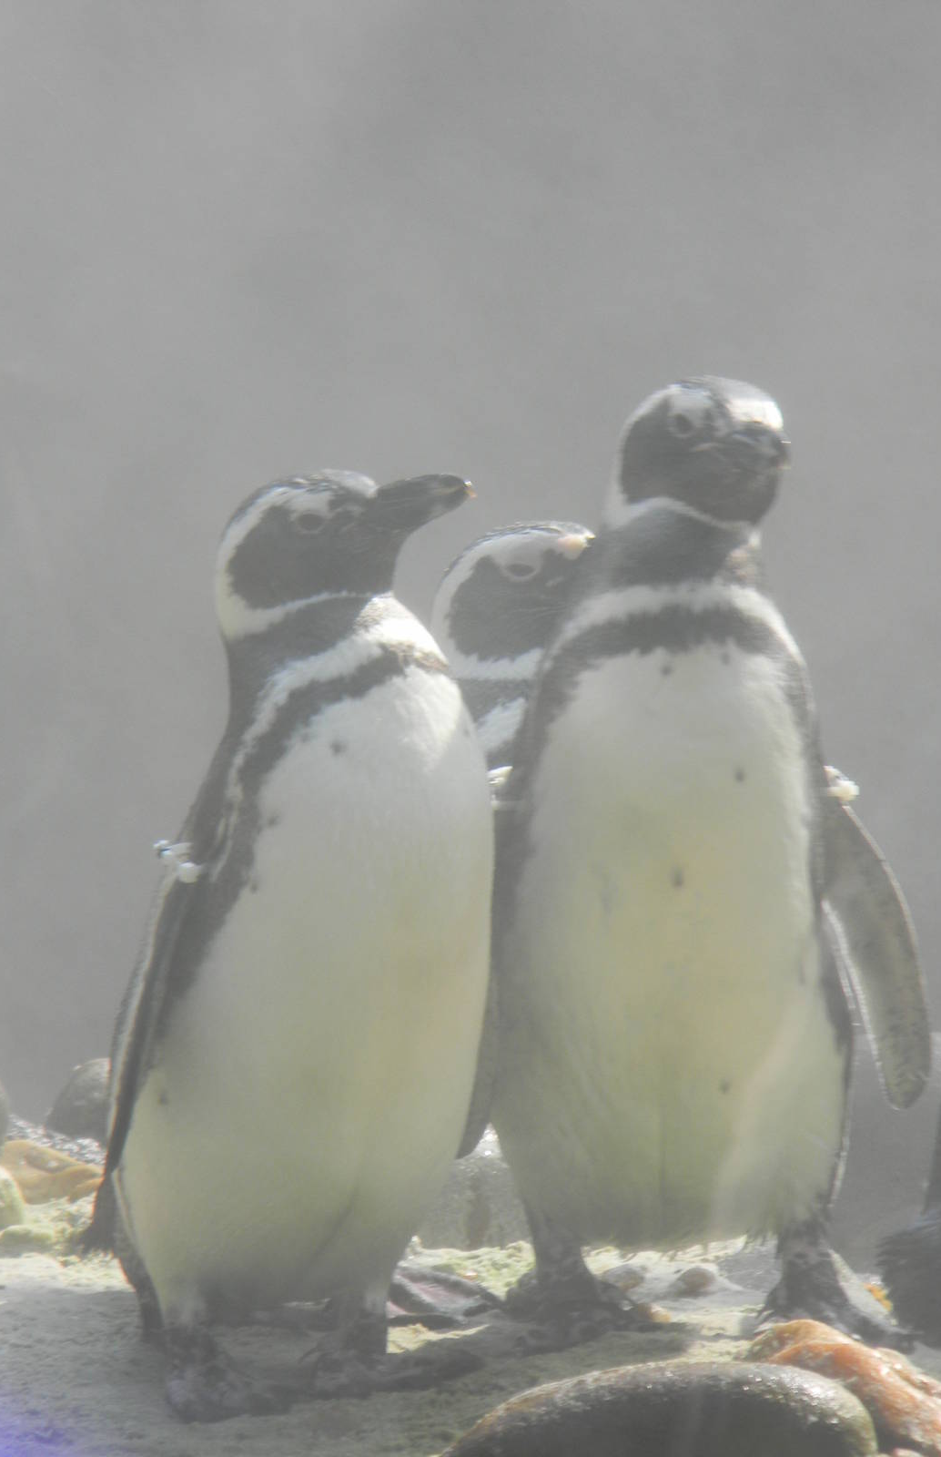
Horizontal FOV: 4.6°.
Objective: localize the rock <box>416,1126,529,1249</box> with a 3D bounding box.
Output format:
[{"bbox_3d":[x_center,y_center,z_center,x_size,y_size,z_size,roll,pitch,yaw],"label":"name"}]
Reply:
[{"bbox_3d":[0.003,0.290,7.542,0.125,0.076,0.100,0,10,0],"label":"rock"}]

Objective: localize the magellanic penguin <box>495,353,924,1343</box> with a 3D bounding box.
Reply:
[{"bbox_3d":[0.149,0.074,7.290,0.270,0.590,0.230,-1,10,-8],"label":"magellanic penguin"}]

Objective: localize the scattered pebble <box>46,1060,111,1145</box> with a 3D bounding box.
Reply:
[{"bbox_3d":[-0.254,0.243,7.872,0.085,0.054,0.075,0,10,0],"label":"scattered pebble"}]

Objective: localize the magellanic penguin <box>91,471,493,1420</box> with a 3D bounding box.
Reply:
[{"bbox_3d":[-0.110,0.118,7.113,0.210,0.565,0.250,-8,13,-37],"label":"magellanic penguin"}]

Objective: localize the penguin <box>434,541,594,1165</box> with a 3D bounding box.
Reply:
[{"bbox_3d":[0.040,0.101,7.427,0.210,0.490,0.240,-10,14,-44],"label":"penguin"}]

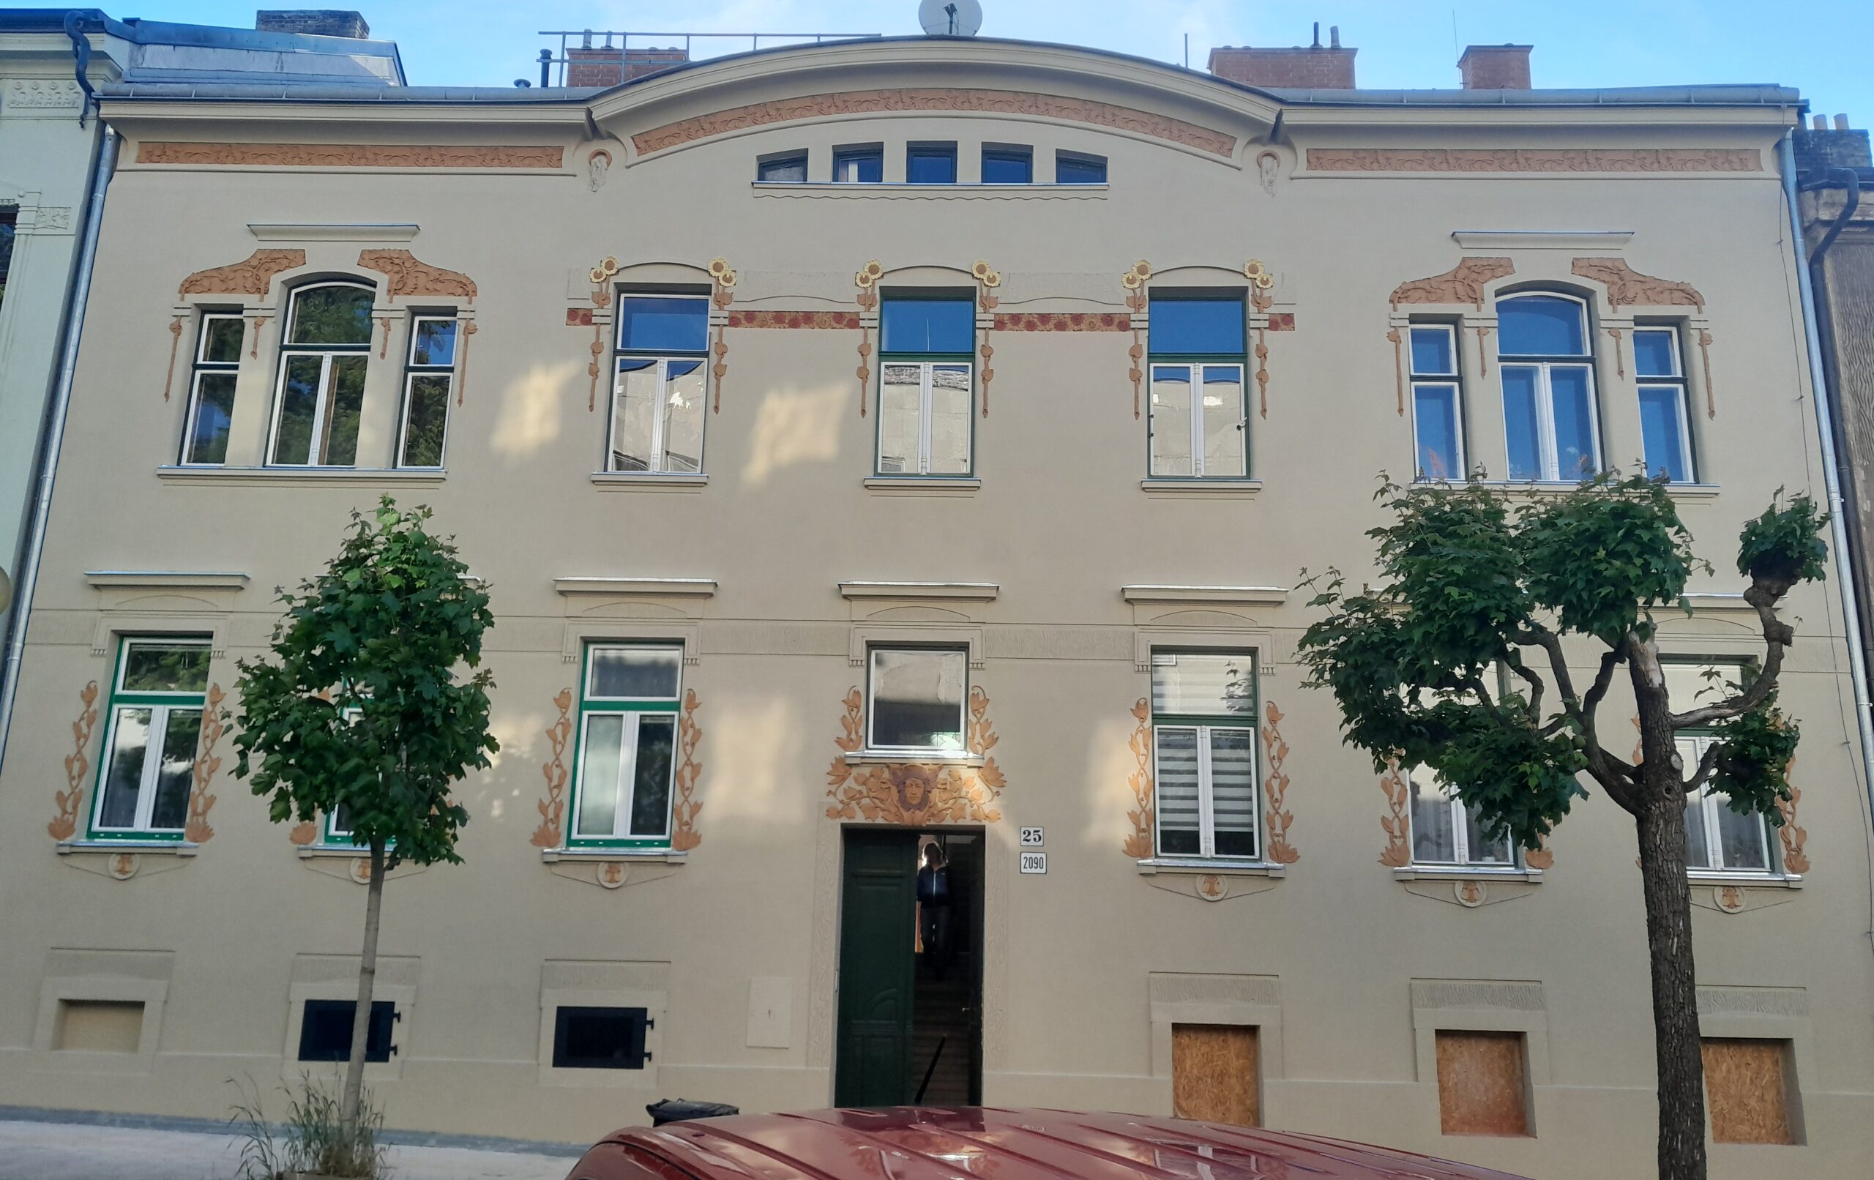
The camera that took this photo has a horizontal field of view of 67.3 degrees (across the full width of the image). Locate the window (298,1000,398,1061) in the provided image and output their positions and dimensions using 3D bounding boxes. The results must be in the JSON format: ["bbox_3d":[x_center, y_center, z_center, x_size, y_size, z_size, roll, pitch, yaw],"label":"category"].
[{"bbox_3d":[-5.754,4.308,13.756,0.900,0.567,0.090,1,-14,2],"label":"window"}]

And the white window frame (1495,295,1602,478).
[{"bbox_3d":[6.418,-2.144,14.765,0.956,2.137,0.130,1,-14,2],"label":"white window frame"}]

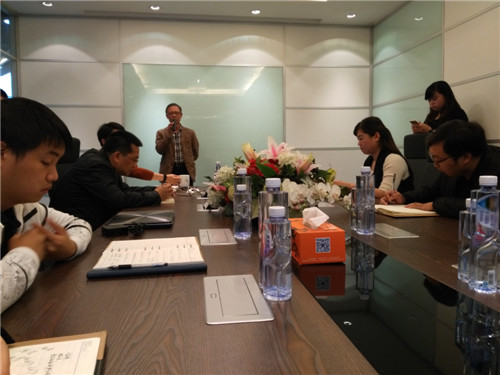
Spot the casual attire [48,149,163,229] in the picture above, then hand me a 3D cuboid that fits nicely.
[{"bbox_3d":[-0.738,0.095,2.050,0.560,0.600,0.500,-1,4,-13],"label":"casual attire"}]

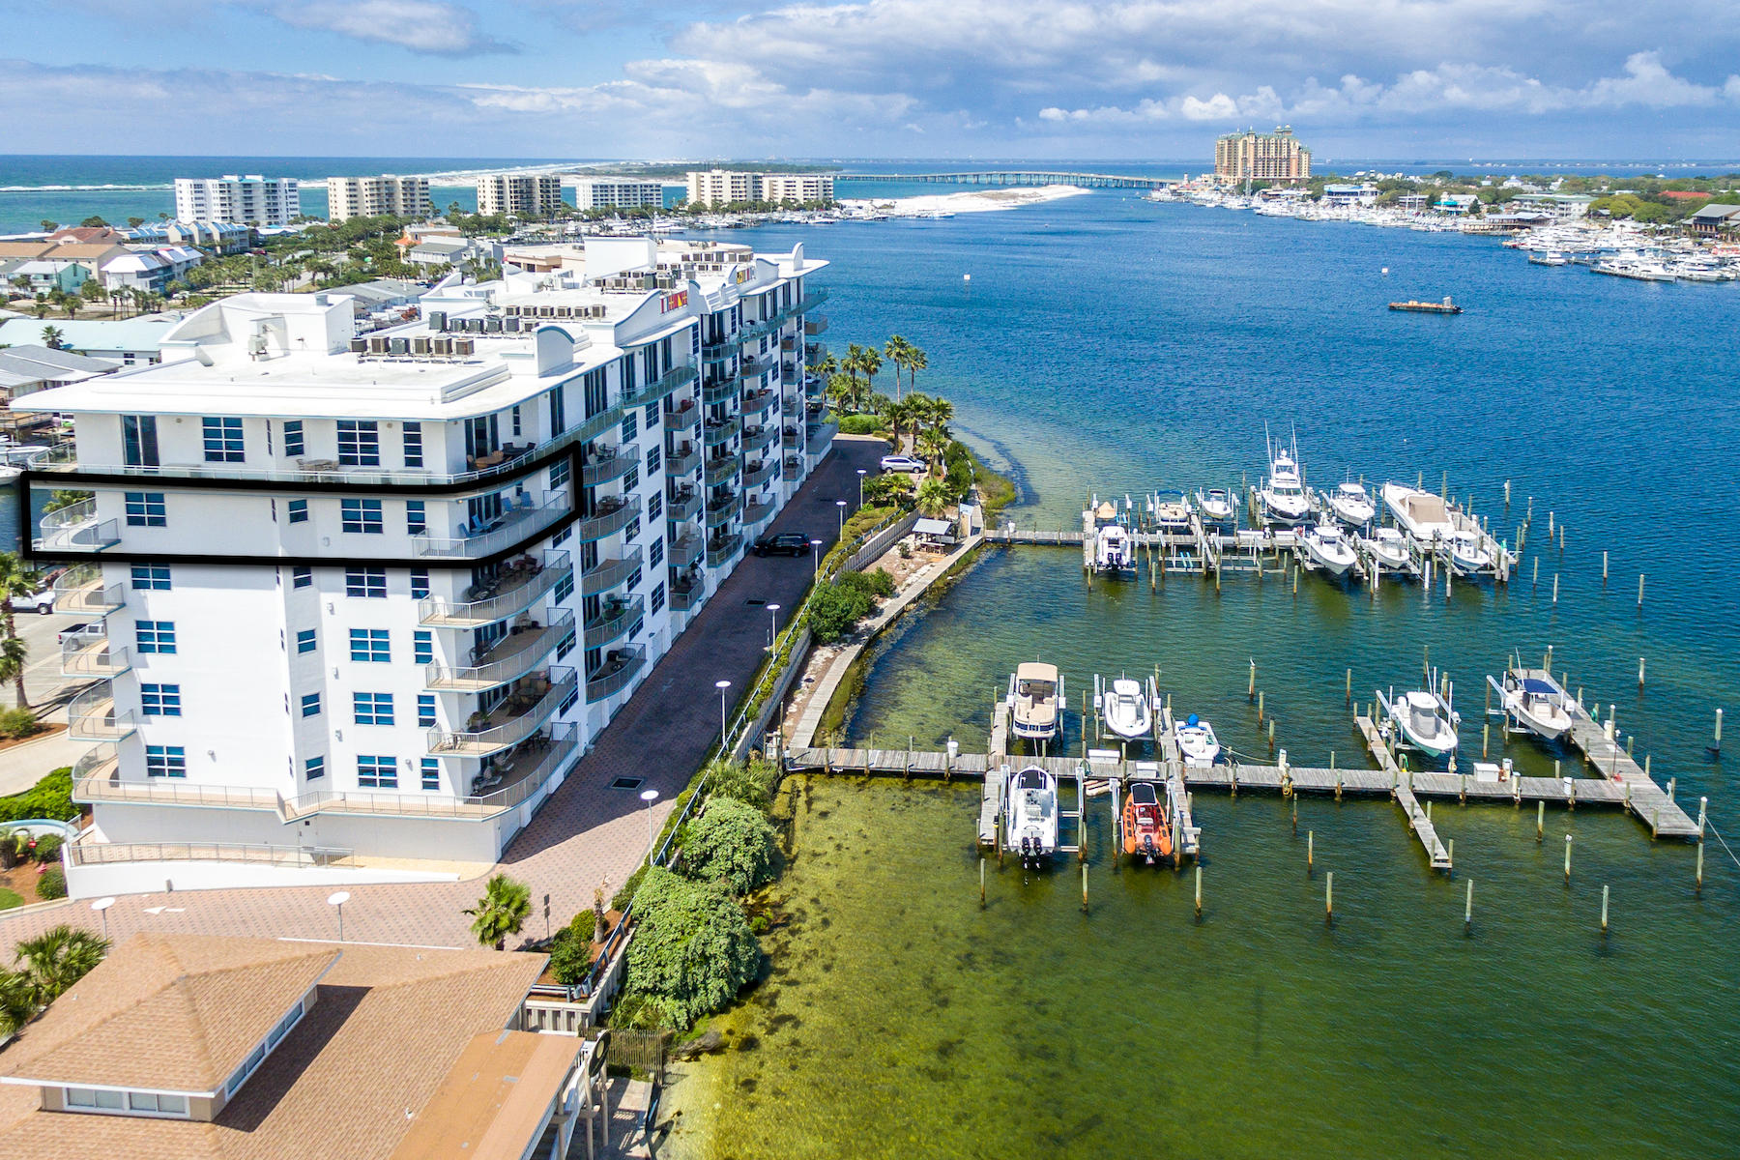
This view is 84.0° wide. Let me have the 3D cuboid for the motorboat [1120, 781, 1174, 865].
[{"bbox_3d":[13.719,11.436,48.019,2.400,2.500,5.800,4,24,10],"label":"motorboat"}]

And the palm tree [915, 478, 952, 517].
[{"bbox_3d":[5.992,-7.447,89.680,3.400,4.300,3.400,0,24,0],"label":"palm tree"}]

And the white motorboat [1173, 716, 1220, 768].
[{"bbox_3d":[21.091,10.453,61.948,2.300,1.700,5.400,4,24,9],"label":"white motorboat"}]

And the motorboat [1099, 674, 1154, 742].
[{"bbox_3d":[15.290,7.384,56.808,2.600,2.700,6.500,4,24,10],"label":"motorboat"}]

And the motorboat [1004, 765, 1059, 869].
[{"bbox_3d":[8.849,12.545,52.592,2.600,2.700,8.200,4,24,9],"label":"motorboat"}]

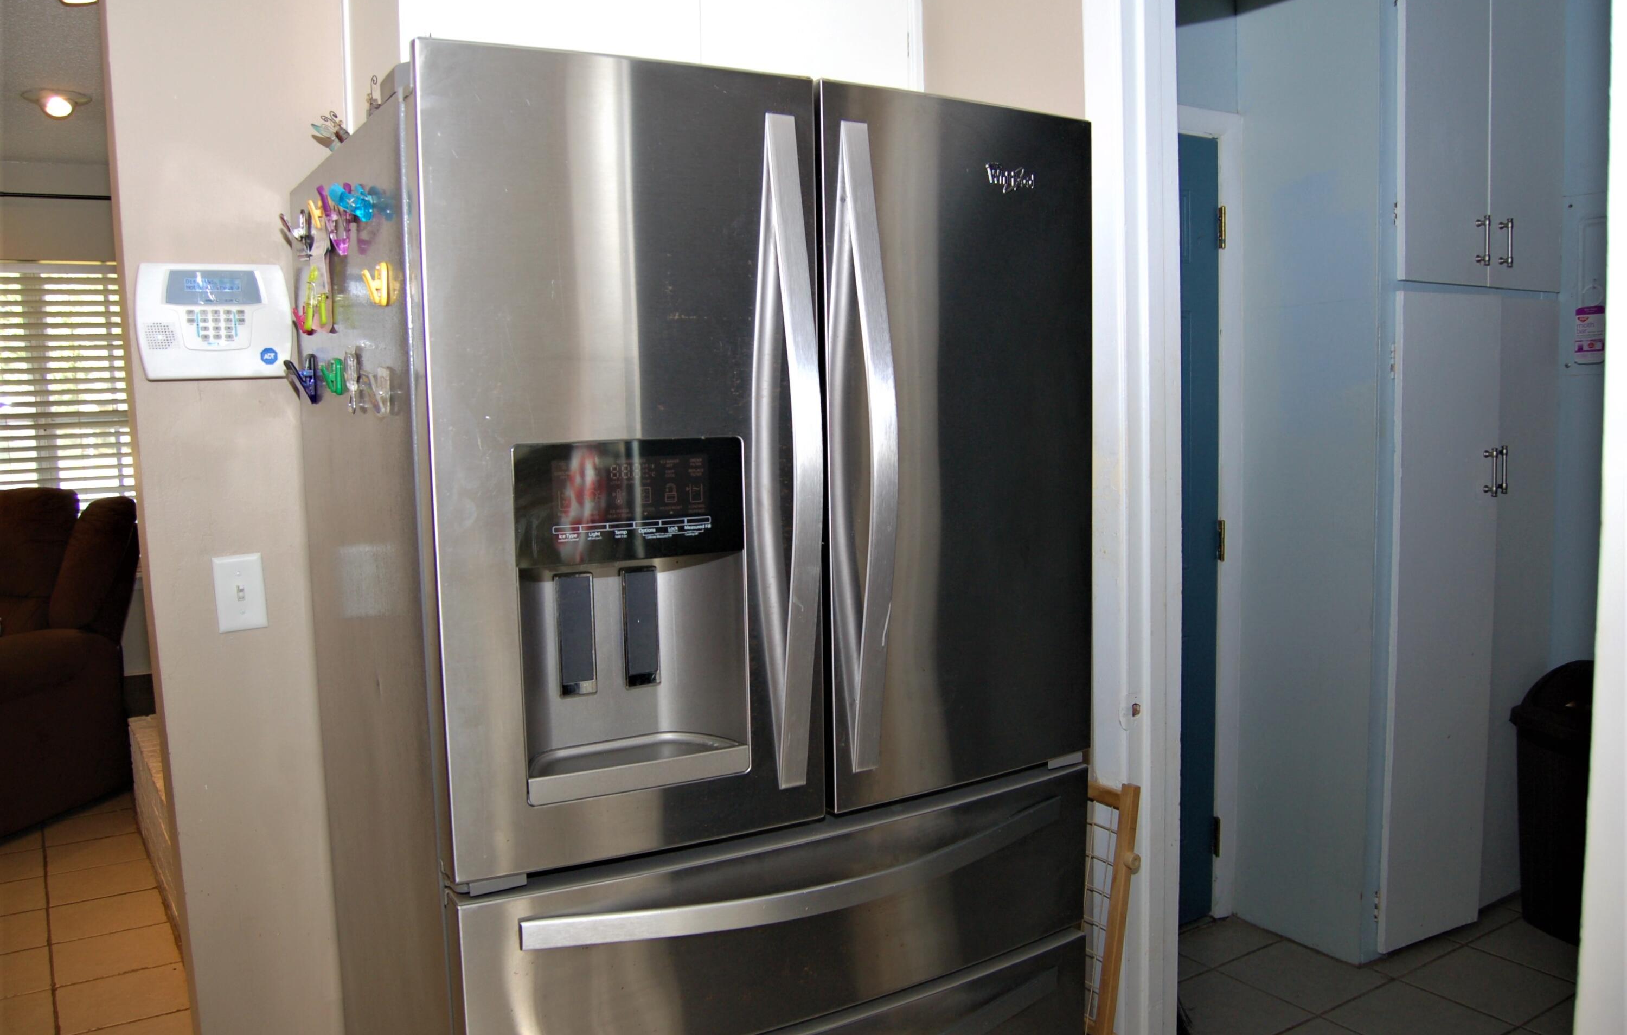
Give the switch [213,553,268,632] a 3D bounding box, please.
[{"bbox_3d":[-0.889,0.117,1.891,0.070,0.115,0.018,-4,6,-30],"label":"switch"}]

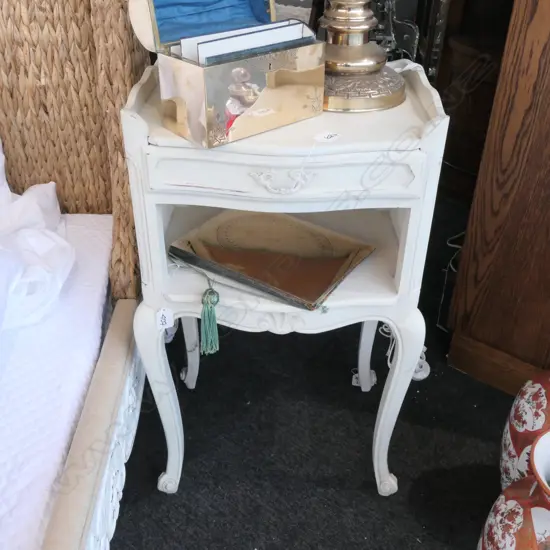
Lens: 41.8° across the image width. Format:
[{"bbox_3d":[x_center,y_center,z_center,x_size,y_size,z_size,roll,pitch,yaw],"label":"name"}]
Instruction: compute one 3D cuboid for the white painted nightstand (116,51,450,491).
[{"bbox_3d":[0.011,0.015,1.233,0.445,0.705,0.310,1,32,0],"label":"white painted nightstand"}]

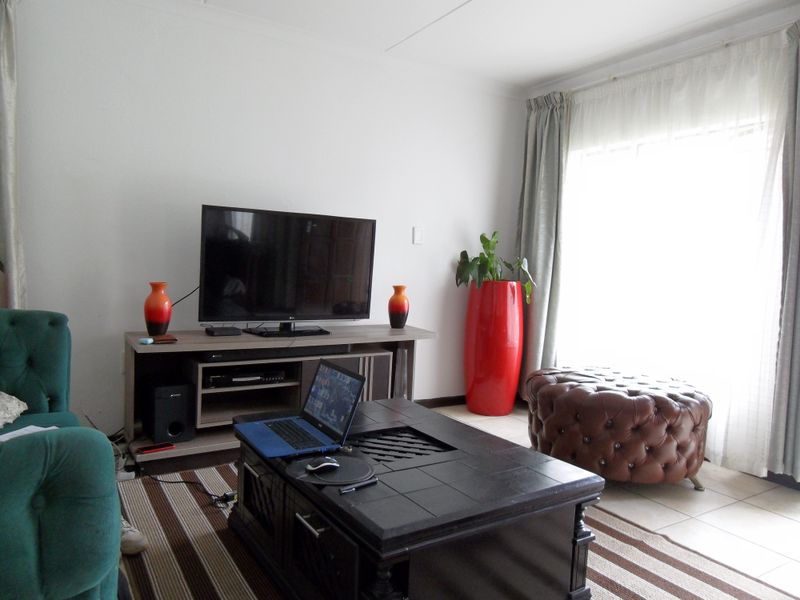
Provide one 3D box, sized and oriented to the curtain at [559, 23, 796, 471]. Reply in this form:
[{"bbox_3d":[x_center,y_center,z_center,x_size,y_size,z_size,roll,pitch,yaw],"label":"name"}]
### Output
[{"bbox_3d":[1.564,-0.284,3.539,0.100,2.357,1.512,1,4,-32],"label":"curtain"}]

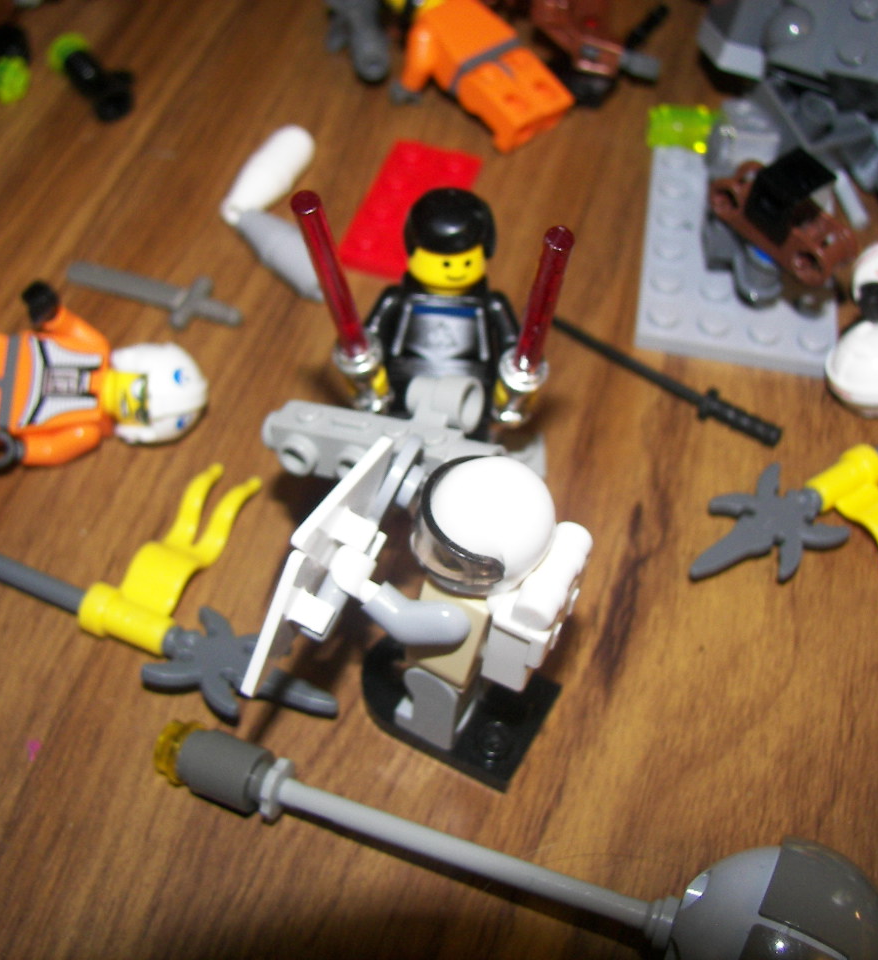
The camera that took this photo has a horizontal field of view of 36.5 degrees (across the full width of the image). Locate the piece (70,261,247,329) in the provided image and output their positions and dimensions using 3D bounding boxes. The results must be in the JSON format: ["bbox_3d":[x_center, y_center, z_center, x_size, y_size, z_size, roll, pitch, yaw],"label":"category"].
[{"bbox_3d":[-0.046,-0.031,0.217,0.031,0.003,0.011,16,54,8],"label":"piece"}]

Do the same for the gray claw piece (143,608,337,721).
[{"bbox_3d":[-0.025,0.026,0.175,0.025,0.004,0.015,19,54,10],"label":"gray claw piece"}]

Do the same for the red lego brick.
[{"bbox_3d":[-0.005,-0.046,0.230,0.016,0.005,0.032,16,54,8],"label":"red lego brick"}]

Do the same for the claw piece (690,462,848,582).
[{"bbox_3d":[0.046,0.008,0.192,0.025,0.004,0.015,-27,59,-22],"label":"claw piece"}]

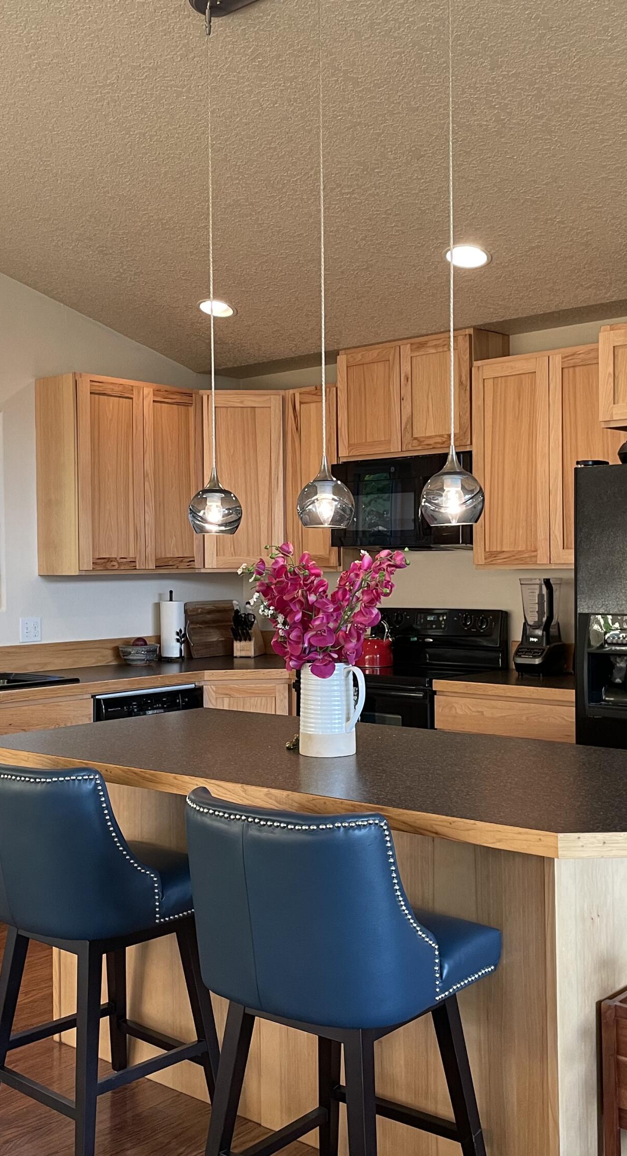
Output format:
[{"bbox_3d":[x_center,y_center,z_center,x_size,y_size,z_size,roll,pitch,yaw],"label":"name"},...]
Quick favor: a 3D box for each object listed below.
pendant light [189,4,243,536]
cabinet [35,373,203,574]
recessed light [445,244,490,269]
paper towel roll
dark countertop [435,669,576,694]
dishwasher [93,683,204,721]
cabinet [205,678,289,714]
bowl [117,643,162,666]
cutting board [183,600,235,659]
[{"bbox_3d":[-0.274,-0.837,3.160,0.148,1.441,0.148,-1,1,0],"label":"pendant light"},{"bbox_3d":[-0.915,-0.476,5.581,0.317,0.905,0.765,0,1,42],"label":"cabinet"},{"bbox_3d":[0.585,-1.224,4.386,0.190,0.040,0.190,9,-10,1],"label":"recessed light"},{"bbox_3d":[-0.719,0.265,5.881,0.125,0.285,0.125,-1,1,0],"label":"paper towel roll"},{"bbox_3d":[0.986,0.441,4.799,0.750,0.041,0.645,0,1,42],"label":"dark countertop"},{"bbox_3d":[-0.924,0.902,5.276,0.600,0.850,0.610,0,1,41],"label":"dishwasher"},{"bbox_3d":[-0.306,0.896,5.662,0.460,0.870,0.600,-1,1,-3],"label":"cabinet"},{"bbox_3d":[-0.855,0.383,5.683,0.195,0.090,0.195,-1,1,0],"label":"bowl"},{"bbox_3d":[-0.541,0.276,6.166,0.035,0.290,0.330,-15,-9,41],"label":"cutting board"}]

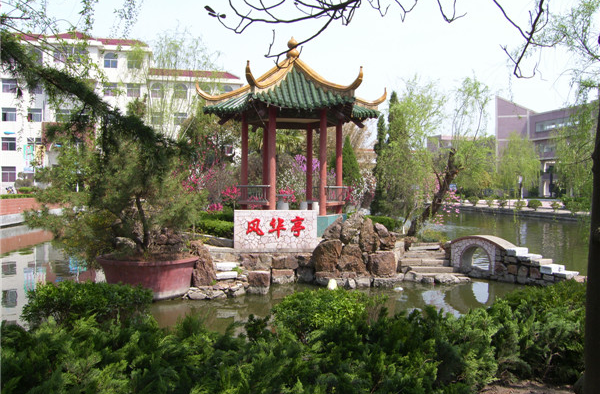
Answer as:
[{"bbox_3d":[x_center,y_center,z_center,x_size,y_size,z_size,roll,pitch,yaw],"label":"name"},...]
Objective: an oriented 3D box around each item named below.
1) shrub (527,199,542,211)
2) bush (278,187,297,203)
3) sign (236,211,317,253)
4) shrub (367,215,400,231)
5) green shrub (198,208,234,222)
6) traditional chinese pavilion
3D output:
[{"bbox_3d":[23.001,0.803,47.500,1.420,1.100,1.400,0,1,0],"label":"shrub"},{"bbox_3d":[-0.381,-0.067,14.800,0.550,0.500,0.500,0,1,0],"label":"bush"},{"bbox_3d":[-0.640,0.870,12.789,2.170,1.020,0.280,0,1,-7],"label":"sign"},{"bbox_3d":[2.942,0.916,17.100,1.200,0.500,0.750,0,1,-15],"label":"shrub"},{"bbox_3d":[-2.716,0.627,15.600,1.400,0.500,0.750,1,1,20],"label":"green shrub"},{"bbox_3d":[-0.243,-2.556,17.452,6.790,6.410,6.040,0,1,-8],"label":"traditional chinese pavilion"}]

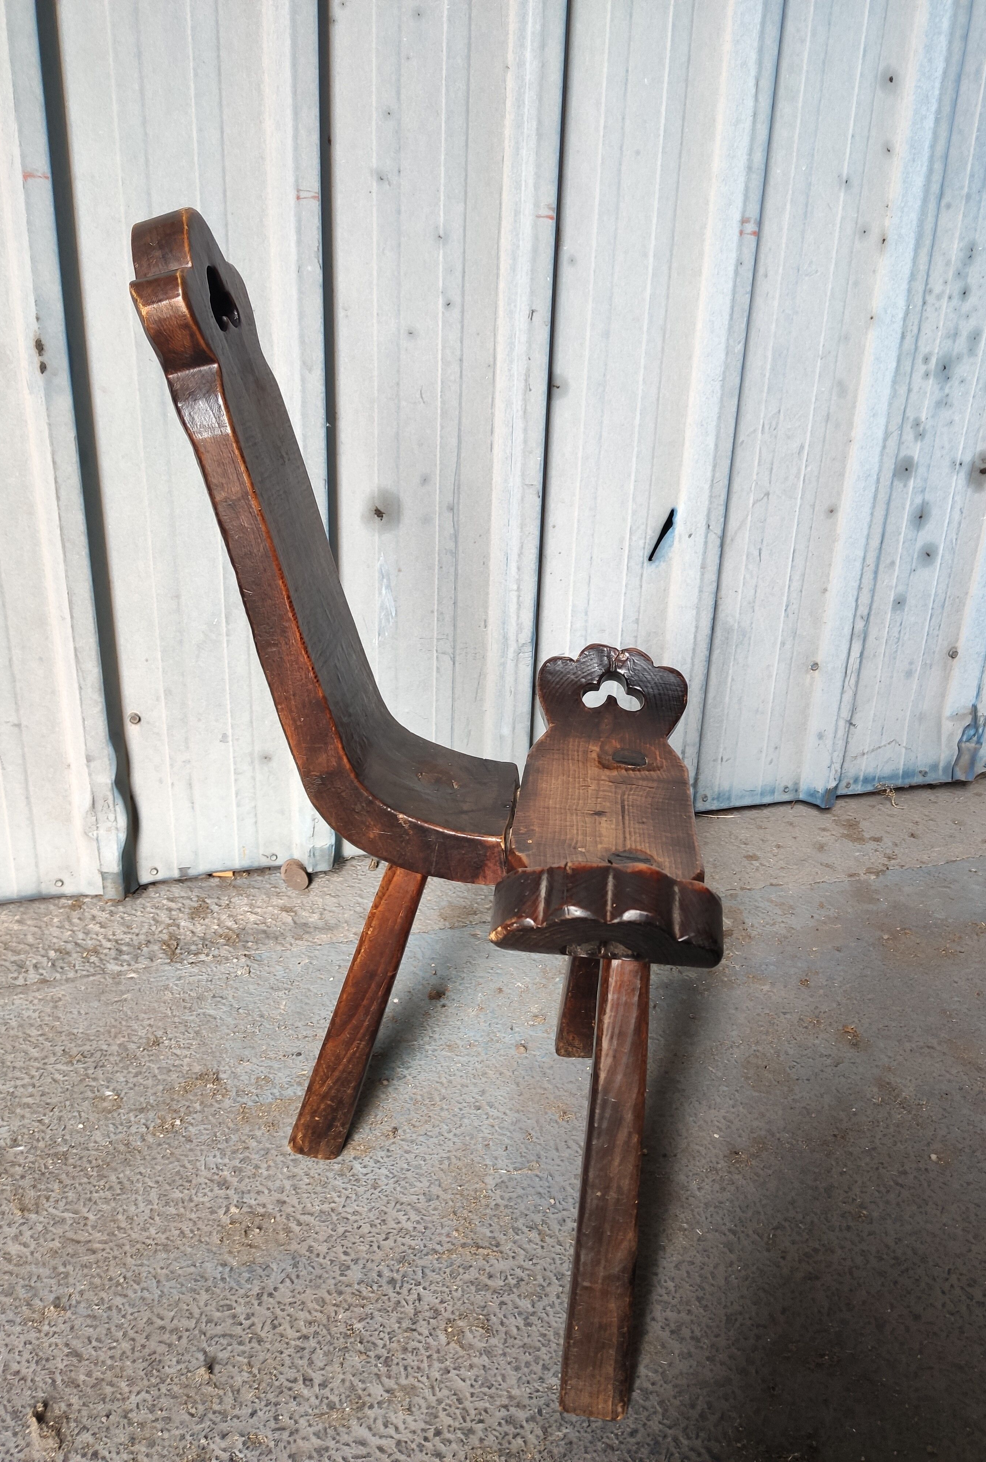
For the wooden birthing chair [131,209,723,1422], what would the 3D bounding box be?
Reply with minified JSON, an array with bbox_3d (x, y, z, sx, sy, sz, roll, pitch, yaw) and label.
[{"bbox_3d":[-0.048,0.037,0.876,0.428,0.815,0.490,4,22,5],"label":"wooden birthing chair"}]

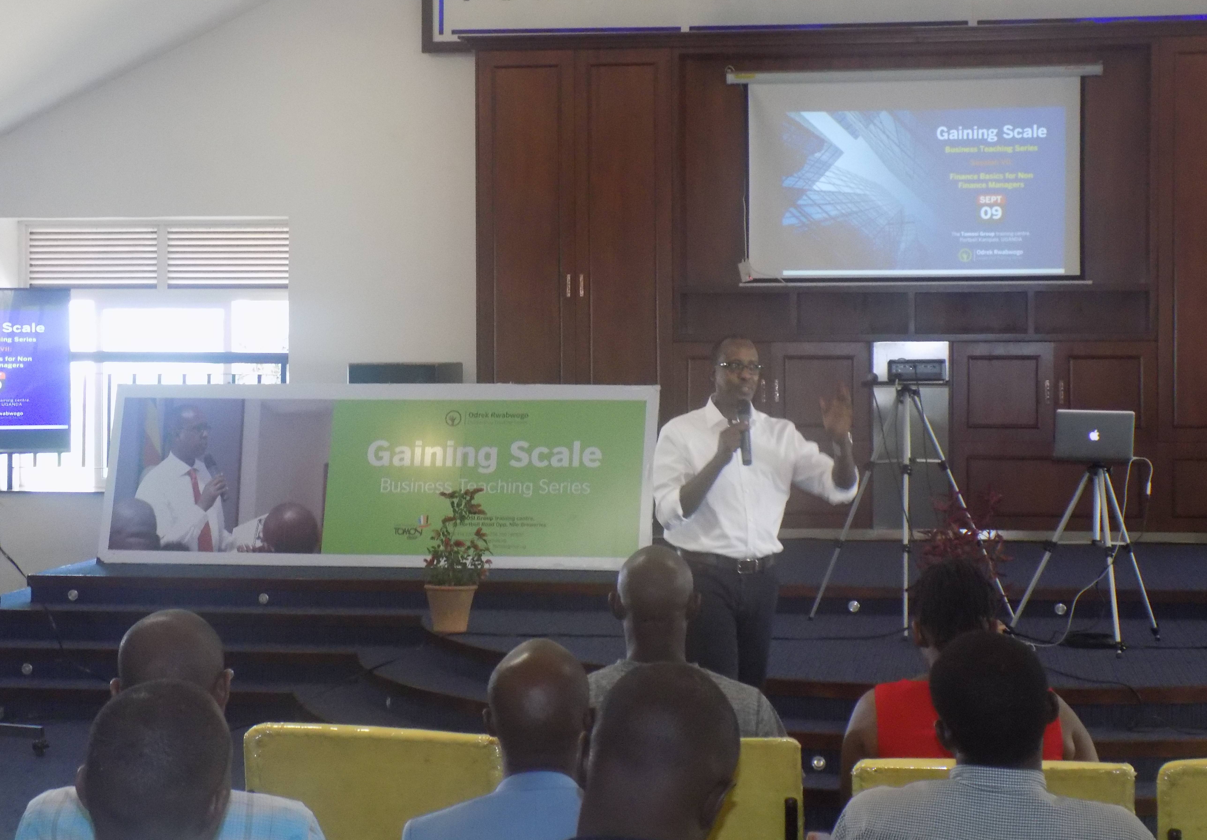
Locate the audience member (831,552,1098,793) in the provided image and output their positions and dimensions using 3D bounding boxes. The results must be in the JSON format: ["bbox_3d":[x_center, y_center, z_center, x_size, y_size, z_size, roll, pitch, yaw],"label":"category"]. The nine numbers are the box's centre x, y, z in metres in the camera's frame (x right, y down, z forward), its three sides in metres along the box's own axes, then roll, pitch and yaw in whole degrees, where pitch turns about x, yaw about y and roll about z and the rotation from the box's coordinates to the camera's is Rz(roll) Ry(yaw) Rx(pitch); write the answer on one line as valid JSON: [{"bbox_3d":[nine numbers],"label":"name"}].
[{"bbox_3d":[0.670,0.870,4.360,0.480,1.250,0.820,0,1,3],"label":"audience member"}]

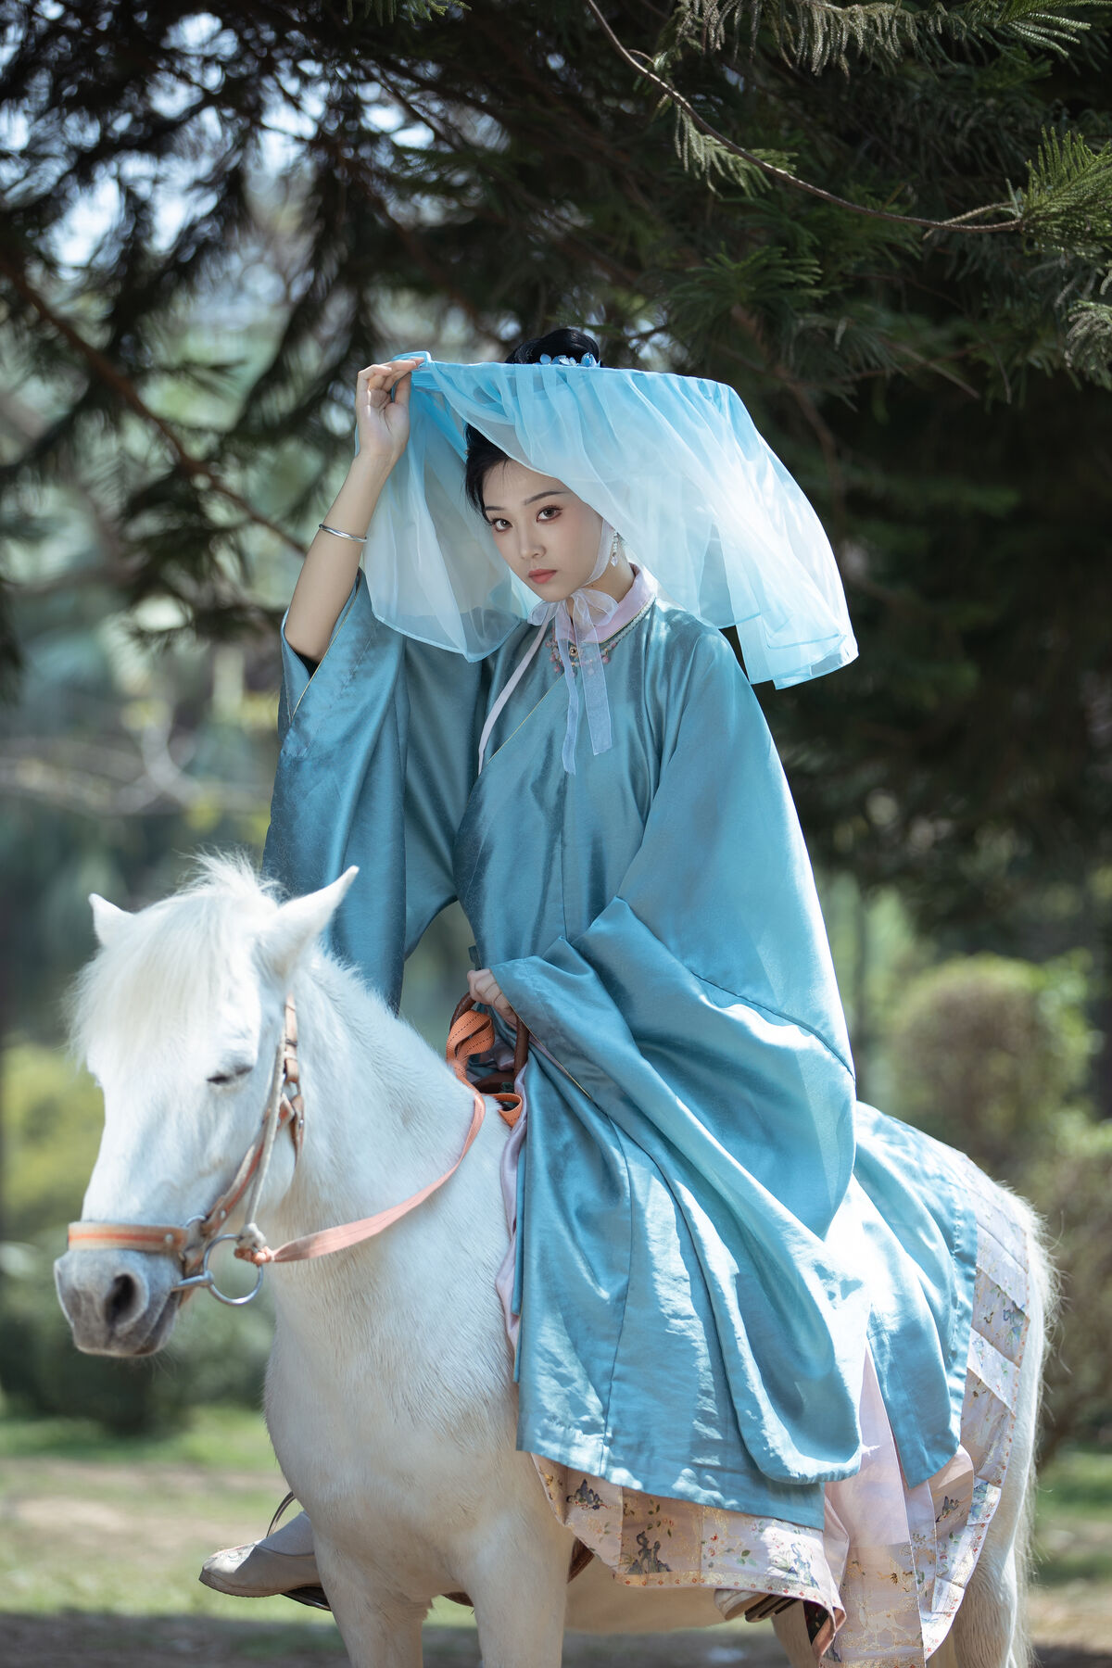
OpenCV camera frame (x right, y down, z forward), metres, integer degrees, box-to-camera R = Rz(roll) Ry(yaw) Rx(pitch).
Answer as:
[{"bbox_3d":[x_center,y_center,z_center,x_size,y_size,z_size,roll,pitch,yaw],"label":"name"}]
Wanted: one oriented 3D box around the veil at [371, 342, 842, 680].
[{"bbox_3d":[0.060,-0.357,6.430,0.530,0.390,0.460,-2,-3,32],"label":"veil"}]

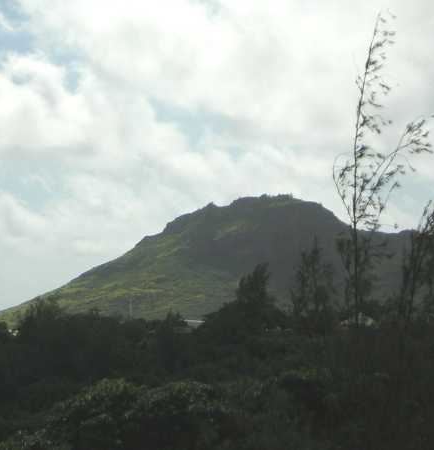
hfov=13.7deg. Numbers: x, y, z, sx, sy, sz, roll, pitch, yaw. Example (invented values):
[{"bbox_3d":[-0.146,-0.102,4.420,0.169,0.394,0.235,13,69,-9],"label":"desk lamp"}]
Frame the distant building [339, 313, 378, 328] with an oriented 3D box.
[{"bbox_3d":[29.829,20.132,380.000,8.200,3.600,7.000,0,-3,0],"label":"distant building"}]

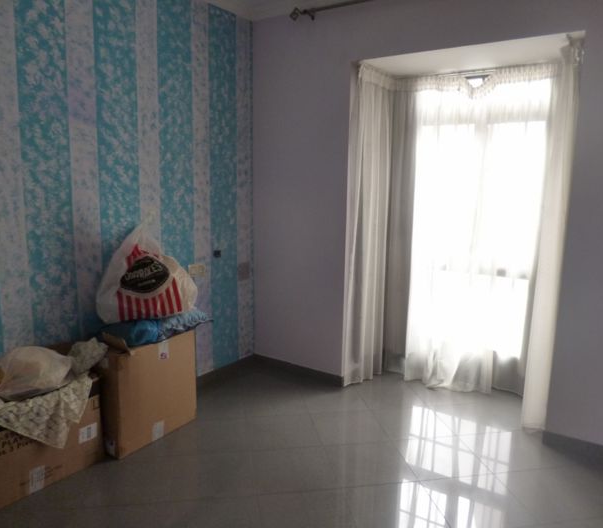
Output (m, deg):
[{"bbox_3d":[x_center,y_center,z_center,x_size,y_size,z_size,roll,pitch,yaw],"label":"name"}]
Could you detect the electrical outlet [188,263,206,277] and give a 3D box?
[{"bbox_3d":[-0.719,0.042,3.393,0.012,0.082,0.157,7,10,33],"label":"electrical outlet"}]

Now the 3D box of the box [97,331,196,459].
[{"bbox_3d":[-0.934,0.717,2.902,0.280,0.570,0.595,6,10,31],"label":"box"}]

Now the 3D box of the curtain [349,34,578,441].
[{"bbox_3d":[1.049,-0.175,3.301,1.290,2.230,0.530,7,10,33],"label":"curtain"}]

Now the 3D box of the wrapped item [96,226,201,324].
[{"bbox_3d":[-0.889,0.048,2.803,0.520,0.520,0.280,-5,11,-36],"label":"wrapped item"}]

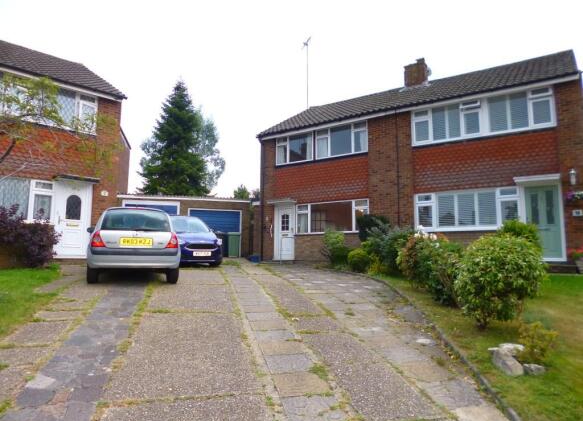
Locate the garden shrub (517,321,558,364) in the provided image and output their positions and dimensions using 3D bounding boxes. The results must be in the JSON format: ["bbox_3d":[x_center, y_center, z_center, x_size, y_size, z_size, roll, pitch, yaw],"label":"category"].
[{"bbox_3d":[2.526,1.354,4.125,0.423,0.452,0.410,-4,-7,31],"label":"garden shrub"}]

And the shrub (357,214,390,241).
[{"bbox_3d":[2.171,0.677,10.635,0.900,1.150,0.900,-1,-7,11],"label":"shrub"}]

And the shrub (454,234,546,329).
[{"bbox_3d":[2.586,0.875,4.935,1.116,1.163,1.082,-3,-7,27],"label":"shrub"}]

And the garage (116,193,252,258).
[{"bbox_3d":[-5.142,0.989,19.040,5.450,2.480,5.200,2,-7,-17],"label":"garage"}]

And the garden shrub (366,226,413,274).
[{"bbox_3d":[2.013,0.818,8.245,0.926,0.986,0.880,-2,-7,14],"label":"garden shrub"}]

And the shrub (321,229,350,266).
[{"bbox_3d":[1.220,1.022,11.141,0.815,1.053,0.774,-1,-6,6],"label":"shrub"}]

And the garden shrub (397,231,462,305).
[{"bbox_3d":[2.100,0.864,6.087,0.984,1.126,0.984,-2,-7,19],"label":"garden shrub"}]

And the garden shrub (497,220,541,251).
[{"bbox_3d":[4.382,0.690,7.744,0.849,1.000,0.849,-4,-7,29],"label":"garden shrub"}]

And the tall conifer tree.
[{"bbox_3d":[-7.966,-3.055,28.290,5.741,12.630,5.741,2,-7,-16],"label":"tall conifer tree"}]

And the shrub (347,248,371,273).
[{"bbox_3d":[1.492,1.112,8.970,0.524,0.535,0.524,-1,-7,9],"label":"shrub"}]

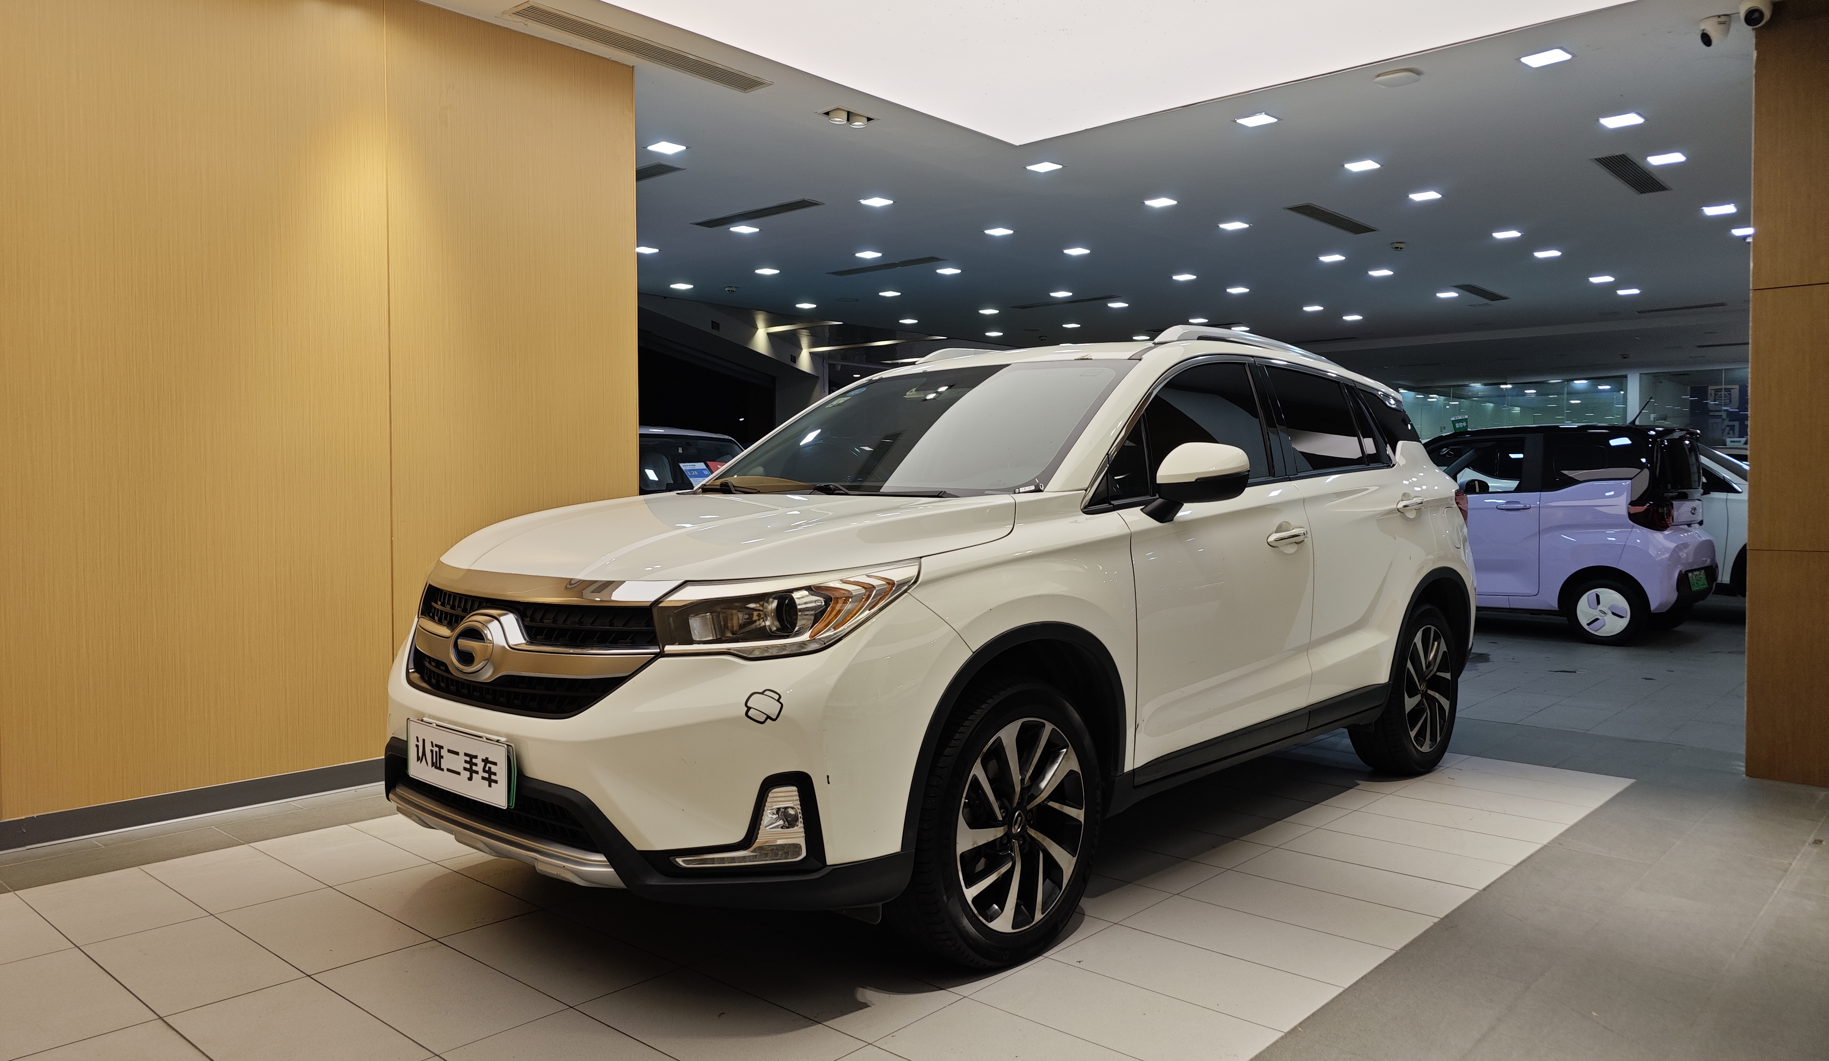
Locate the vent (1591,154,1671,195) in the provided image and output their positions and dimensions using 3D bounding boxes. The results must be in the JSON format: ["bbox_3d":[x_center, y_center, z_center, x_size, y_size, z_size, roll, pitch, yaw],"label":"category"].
[{"bbox_3d":[4.338,-2.155,7.328,0.180,0.040,1.120,1,2,42],"label":"vent"}]

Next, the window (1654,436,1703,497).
[{"bbox_3d":[5.776,-0.479,9.153,0.140,0.460,1.120,1,2,42],"label":"window"}]

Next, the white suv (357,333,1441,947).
[{"bbox_3d":[0.503,0.129,4.345,1.900,1.700,4.520,1,2,42],"label":"white suv"}]

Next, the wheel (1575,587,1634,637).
[{"bbox_3d":[5.050,0.597,8.895,0.370,0.365,0.130,1,2,42],"label":"wheel"}]

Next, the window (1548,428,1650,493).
[{"bbox_3d":[5.023,-0.511,8.926,0.660,0.460,0.080,1,2,42],"label":"window"}]

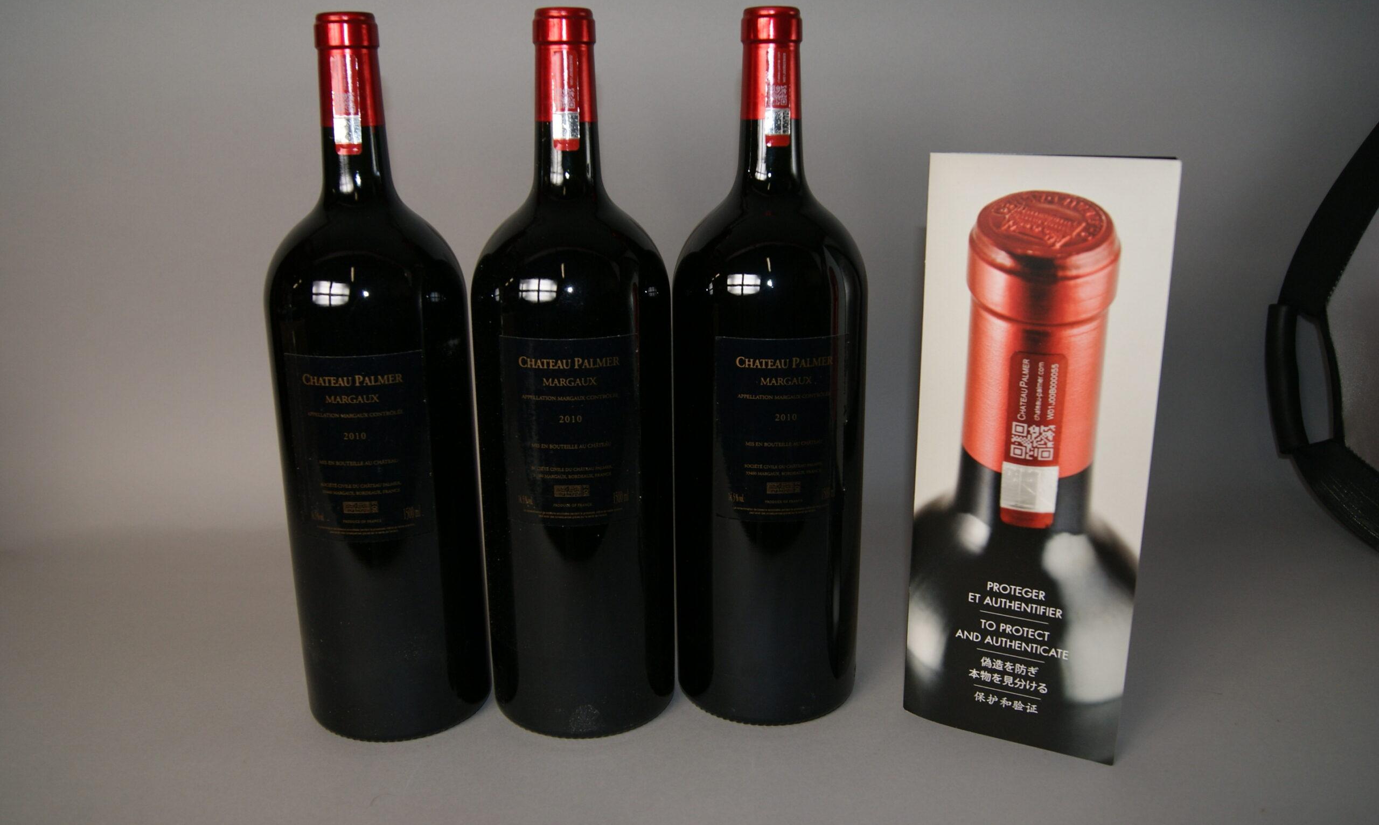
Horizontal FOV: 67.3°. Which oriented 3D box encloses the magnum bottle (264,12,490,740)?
[{"bbox_3d":[-0.163,-0.016,0.533,0.100,0.358,0.100,-3,14,-10],"label":"magnum bottle"}]

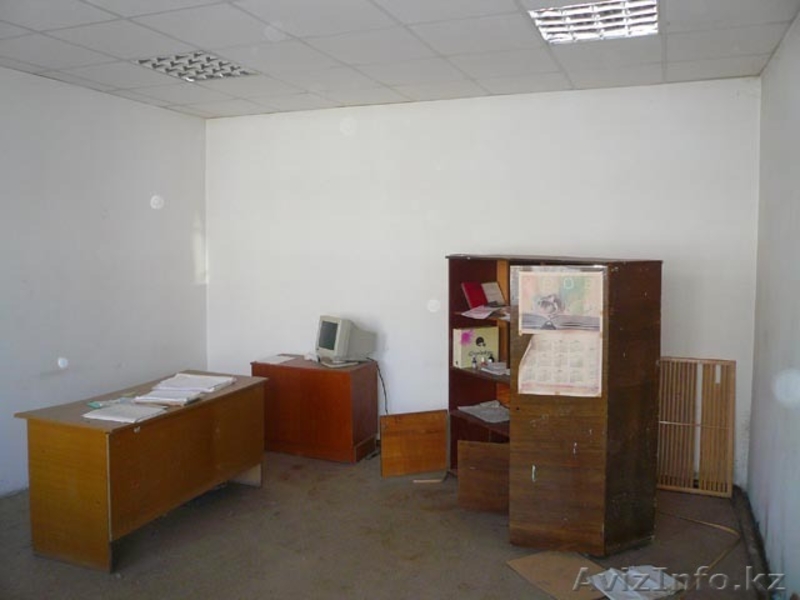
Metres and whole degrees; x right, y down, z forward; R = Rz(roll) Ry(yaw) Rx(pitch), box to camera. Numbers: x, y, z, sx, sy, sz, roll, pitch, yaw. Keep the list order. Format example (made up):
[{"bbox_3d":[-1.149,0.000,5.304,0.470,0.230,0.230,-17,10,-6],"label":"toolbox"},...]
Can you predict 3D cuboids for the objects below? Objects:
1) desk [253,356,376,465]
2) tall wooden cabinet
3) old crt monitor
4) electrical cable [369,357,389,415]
[{"bbox_3d":[-0.685,0.848,5.208,0.916,0.701,0.441,2,6,22],"label":"desk"},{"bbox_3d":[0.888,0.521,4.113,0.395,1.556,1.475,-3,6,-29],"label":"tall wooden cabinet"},{"bbox_3d":[-0.426,0.310,5.183,0.385,0.375,0.360,-3,6,-33],"label":"old crt monitor"},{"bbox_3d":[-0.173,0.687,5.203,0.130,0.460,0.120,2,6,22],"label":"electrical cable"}]

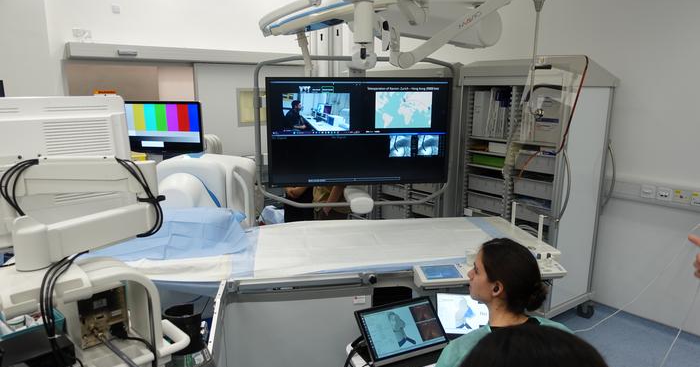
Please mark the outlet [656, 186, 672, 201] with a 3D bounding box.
[{"bbox_3d":[2.282,0.074,3.386,0.015,0.088,0.095,-8,14,-35],"label":"outlet"}]

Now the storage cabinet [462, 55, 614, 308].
[{"bbox_3d":[1.372,0.064,3.607,0.637,1.962,0.846,-8,14,-35],"label":"storage cabinet"}]

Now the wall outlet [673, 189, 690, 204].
[{"bbox_3d":[2.345,0.093,3.302,0.015,0.089,0.097,-8,14,-35],"label":"wall outlet"}]

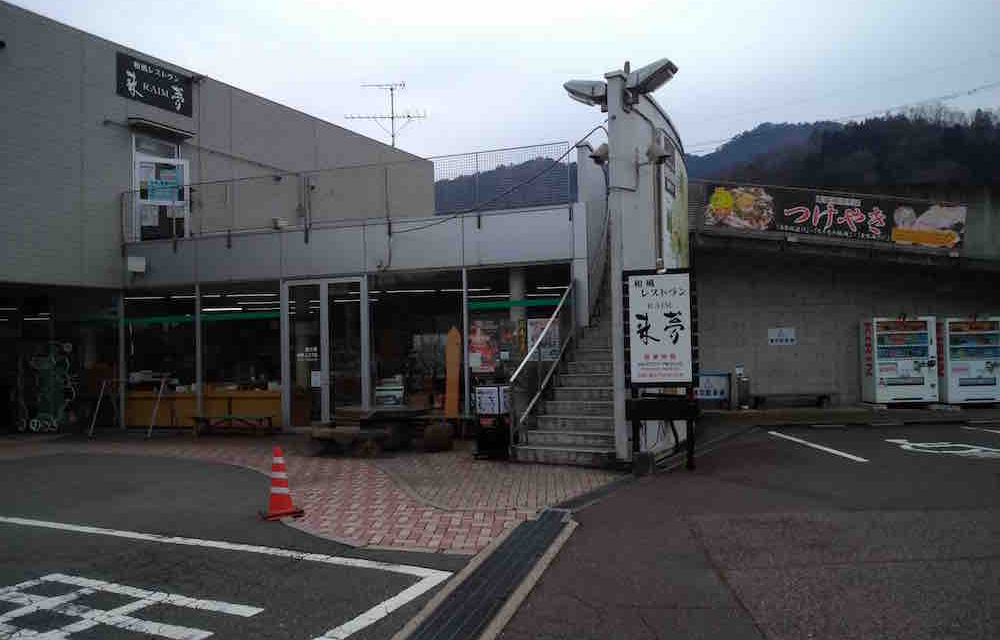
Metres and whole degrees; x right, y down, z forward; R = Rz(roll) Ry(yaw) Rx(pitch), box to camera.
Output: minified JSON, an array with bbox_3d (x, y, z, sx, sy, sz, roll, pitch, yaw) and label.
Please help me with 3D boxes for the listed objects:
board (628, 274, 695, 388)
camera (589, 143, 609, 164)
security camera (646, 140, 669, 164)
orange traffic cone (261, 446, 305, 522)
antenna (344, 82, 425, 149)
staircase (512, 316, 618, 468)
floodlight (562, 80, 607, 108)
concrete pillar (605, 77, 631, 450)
[{"bbox_3d":[2.010,0.094,9.750,0.800,1.400,0.090,-2,-1,22],"label":"board"},{"bbox_3d":[1.411,-2.330,10.950,0.320,0.300,0.280,-2,-1,22],"label":"camera"},{"bbox_3d":[2.205,-2.344,10.850,0.320,0.300,0.280,-2,-1,22],"label":"security camera"},{"bbox_3d":[-2.156,1.568,7.657,0.380,0.700,0.380,0,-2,-39],"label":"orange traffic cone"},{"bbox_3d":[-4.116,-7.303,28.471,3.000,2.750,1.400,-1,-1,0],"label":"antenna"},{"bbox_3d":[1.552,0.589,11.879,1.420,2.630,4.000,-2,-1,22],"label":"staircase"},{"bbox_3d":[1.153,-3.020,10.400,0.640,0.200,0.280,19,6,21],"label":"floodlight"},{"bbox_3d":[1.611,-0.690,10.292,0.190,5.063,0.270,-2,-1,22],"label":"concrete pillar"}]

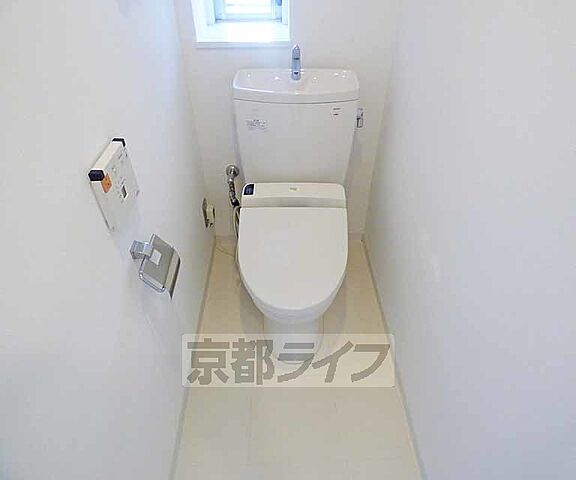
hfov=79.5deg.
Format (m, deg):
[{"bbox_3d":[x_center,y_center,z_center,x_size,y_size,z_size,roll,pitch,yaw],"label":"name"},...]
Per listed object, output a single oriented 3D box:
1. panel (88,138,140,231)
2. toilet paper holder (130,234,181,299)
[{"bbox_3d":[-0.370,-0.120,0.760,0.030,0.136,0.138,0,41,-1],"label":"panel"},{"bbox_3d":[-0.336,0.063,0.877,0.100,0.117,0.135,0,41,-1],"label":"toilet paper holder"}]

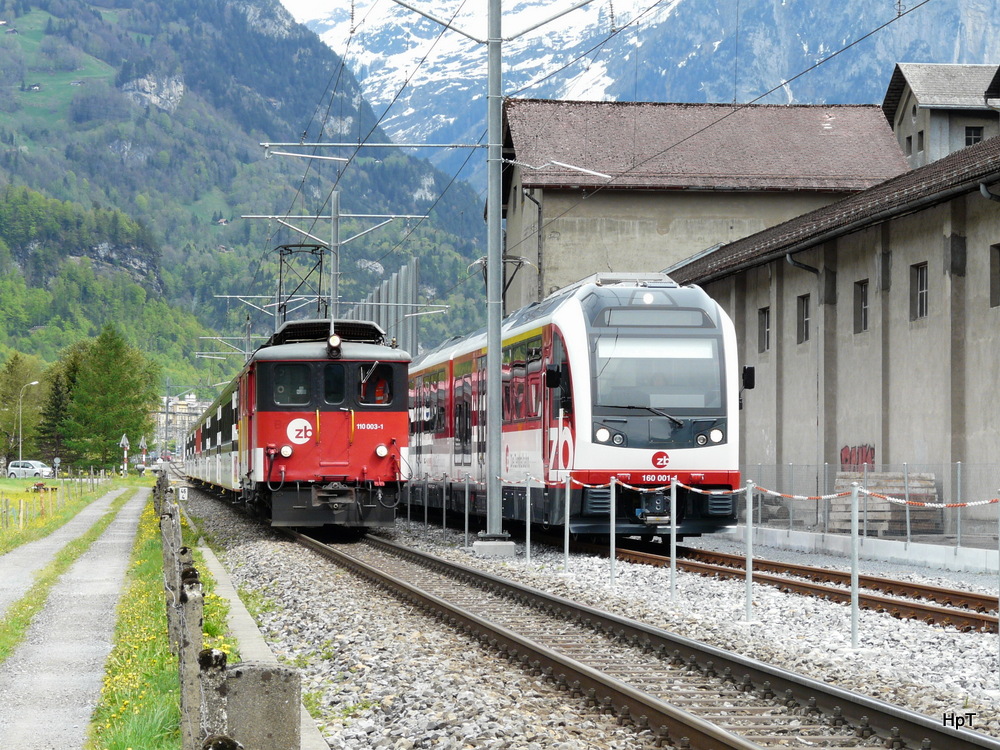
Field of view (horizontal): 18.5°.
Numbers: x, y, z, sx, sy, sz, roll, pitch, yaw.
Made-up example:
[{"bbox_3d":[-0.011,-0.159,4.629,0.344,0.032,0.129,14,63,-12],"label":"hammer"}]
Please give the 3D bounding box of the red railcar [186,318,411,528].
[{"bbox_3d":[-3.720,1.060,61.100,2.680,3.860,14.600,0,-2,-6],"label":"red railcar"}]

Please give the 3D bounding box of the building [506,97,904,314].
[{"bbox_3d":[6.350,-2.500,102.000,12.600,13.200,13.000,0,-2,-6],"label":"building"}]

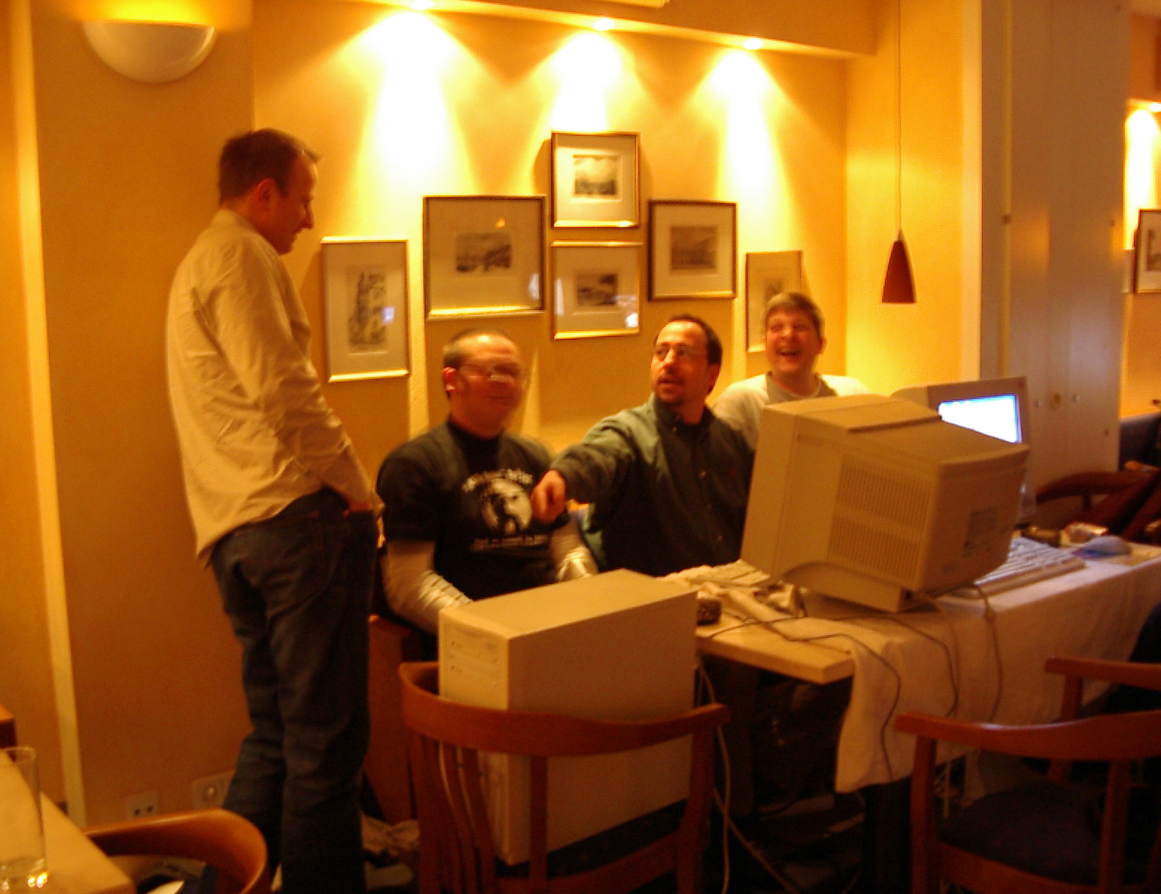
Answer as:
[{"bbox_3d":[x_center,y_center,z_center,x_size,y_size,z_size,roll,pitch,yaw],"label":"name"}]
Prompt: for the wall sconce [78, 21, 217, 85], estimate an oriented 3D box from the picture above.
[{"bbox_3d":[-0.918,-0.861,2.845,0.289,0.122,0.105,-6,8,-33],"label":"wall sconce"}]

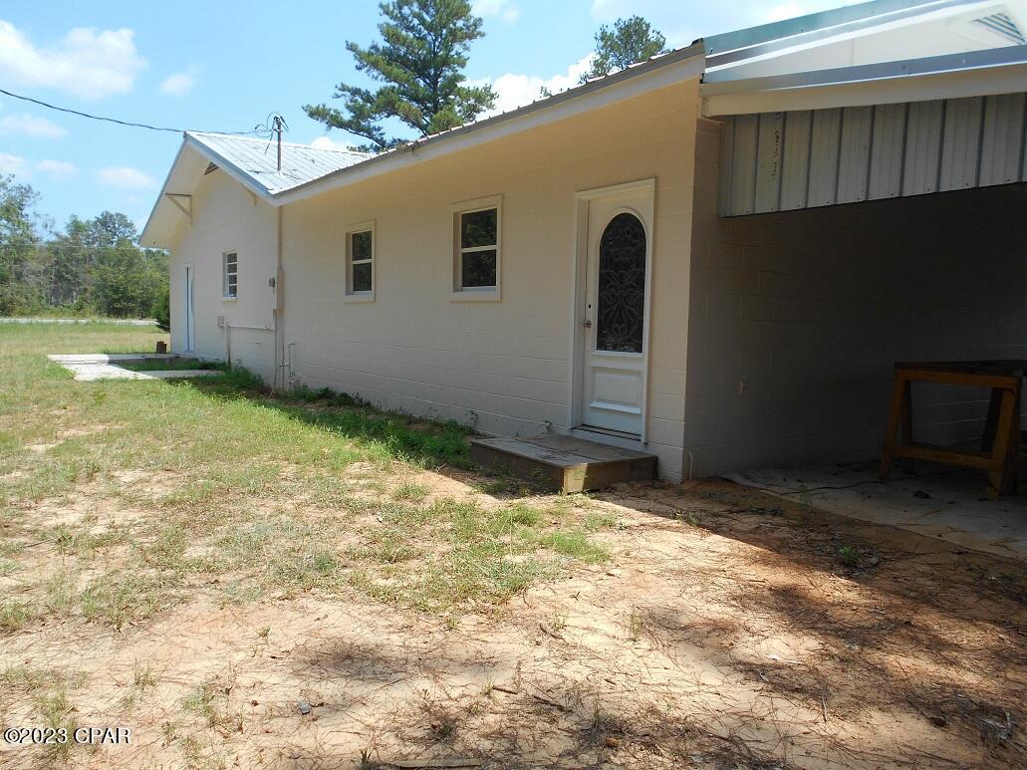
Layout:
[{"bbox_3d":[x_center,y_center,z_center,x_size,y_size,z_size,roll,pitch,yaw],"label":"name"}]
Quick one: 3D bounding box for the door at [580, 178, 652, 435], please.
[{"bbox_3d":[0.861,-0.610,6.657,0.110,2.090,0.920,-2,6,-37],"label":"door"}]

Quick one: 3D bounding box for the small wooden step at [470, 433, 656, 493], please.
[{"bbox_3d":[0.368,0.632,6.495,0.970,0.185,1.390,-2,6,-37],"label":"small wooden step"}]

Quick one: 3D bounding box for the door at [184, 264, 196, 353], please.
[{"bbox_3d":[-7.651,-1.804,18.299,0.110,2.060,0.960,-2,6,-37],"label":"door"}]

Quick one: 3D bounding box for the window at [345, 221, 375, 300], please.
[{"bbox_3d":[-2.047,-1.651,10.478,0.110,1.020,0.930,-2,6,-37],"label":"window"}]

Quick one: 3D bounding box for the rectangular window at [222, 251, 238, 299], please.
[{"bbox_3d":[-5.722,-2.209,15.678,0.120,0.990,0.950,-2,6,-37],"label":"rectangular window"}]

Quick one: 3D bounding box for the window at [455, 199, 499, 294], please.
[{"bbox_3d":[-0.365,-1.424,8.238,0.110,1.020,0.930,-2,6,-37],"label":"window"}]

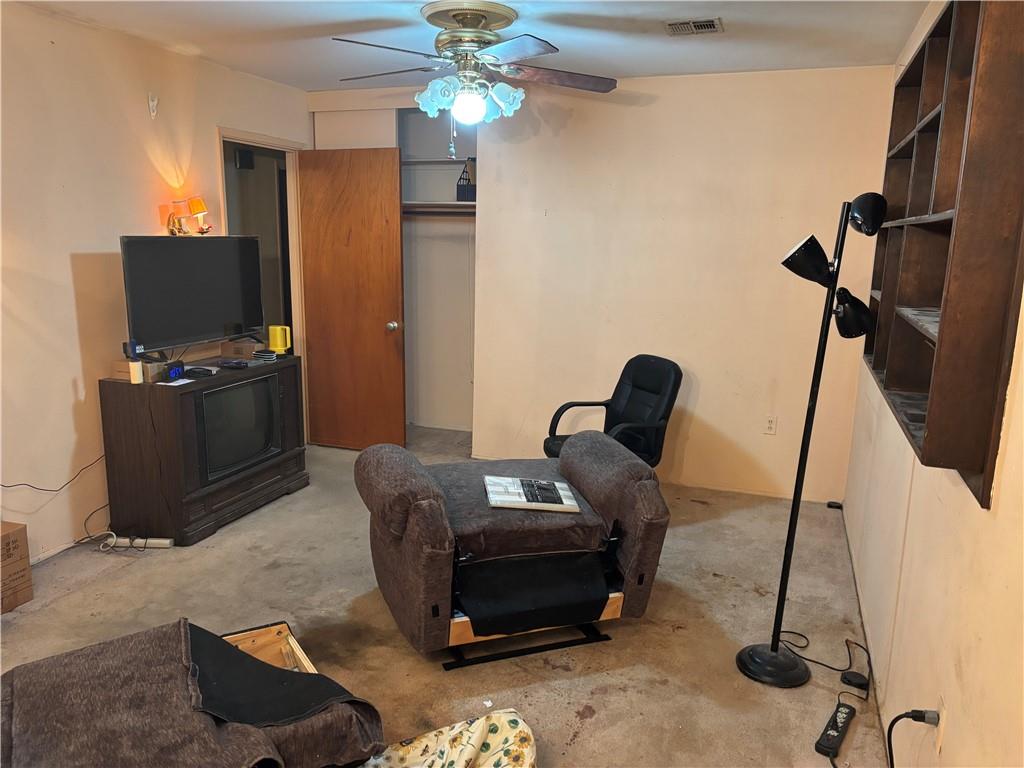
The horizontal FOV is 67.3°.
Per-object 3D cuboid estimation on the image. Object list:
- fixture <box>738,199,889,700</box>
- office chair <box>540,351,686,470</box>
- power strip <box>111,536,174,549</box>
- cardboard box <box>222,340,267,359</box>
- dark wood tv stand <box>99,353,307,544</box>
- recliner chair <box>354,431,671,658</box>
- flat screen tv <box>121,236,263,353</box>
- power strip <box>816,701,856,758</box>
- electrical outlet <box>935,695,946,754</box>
[{"bbox_3d":[0.964,0.203,2.603,0.310,1.661,0.280,9,13,20],"label":"fixture"},{"bbox_3d":[0.534,0.310,3.982,0.600,0.910,0.580,-3,12,-22],"label":"office chair"},{"bbox_3d":[-1.777,0.758,3.694,0.300,0.040,0.055,1,11,-3],"label":"power strip"},{"bbox_3d":[-1.554,-0.200,4.476,0.240,0.095,0.150,5,12,19],"label":"cardboard box"},{"bbox_3d":[-1.618,0.298,4.170,0.520,0.770,1.020,5,12,19],"label":"dark wood tv stand"},{"bbox_3d":[-0.044,0.618,3.090,1.030,0.620,0.820,-3,12,-20],"label":"recliner chair"},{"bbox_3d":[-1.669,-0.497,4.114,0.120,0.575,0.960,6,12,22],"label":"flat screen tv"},{"bbox_3d":[1.010,1.075,2.388,0.060,0.036,0.255,9,13,35],"label":"power strip"},{"bbox_3d":[0.939,0.750,1.698,0.014,0.115,0.072,5,12,19],"label":"electrical outlet"}]

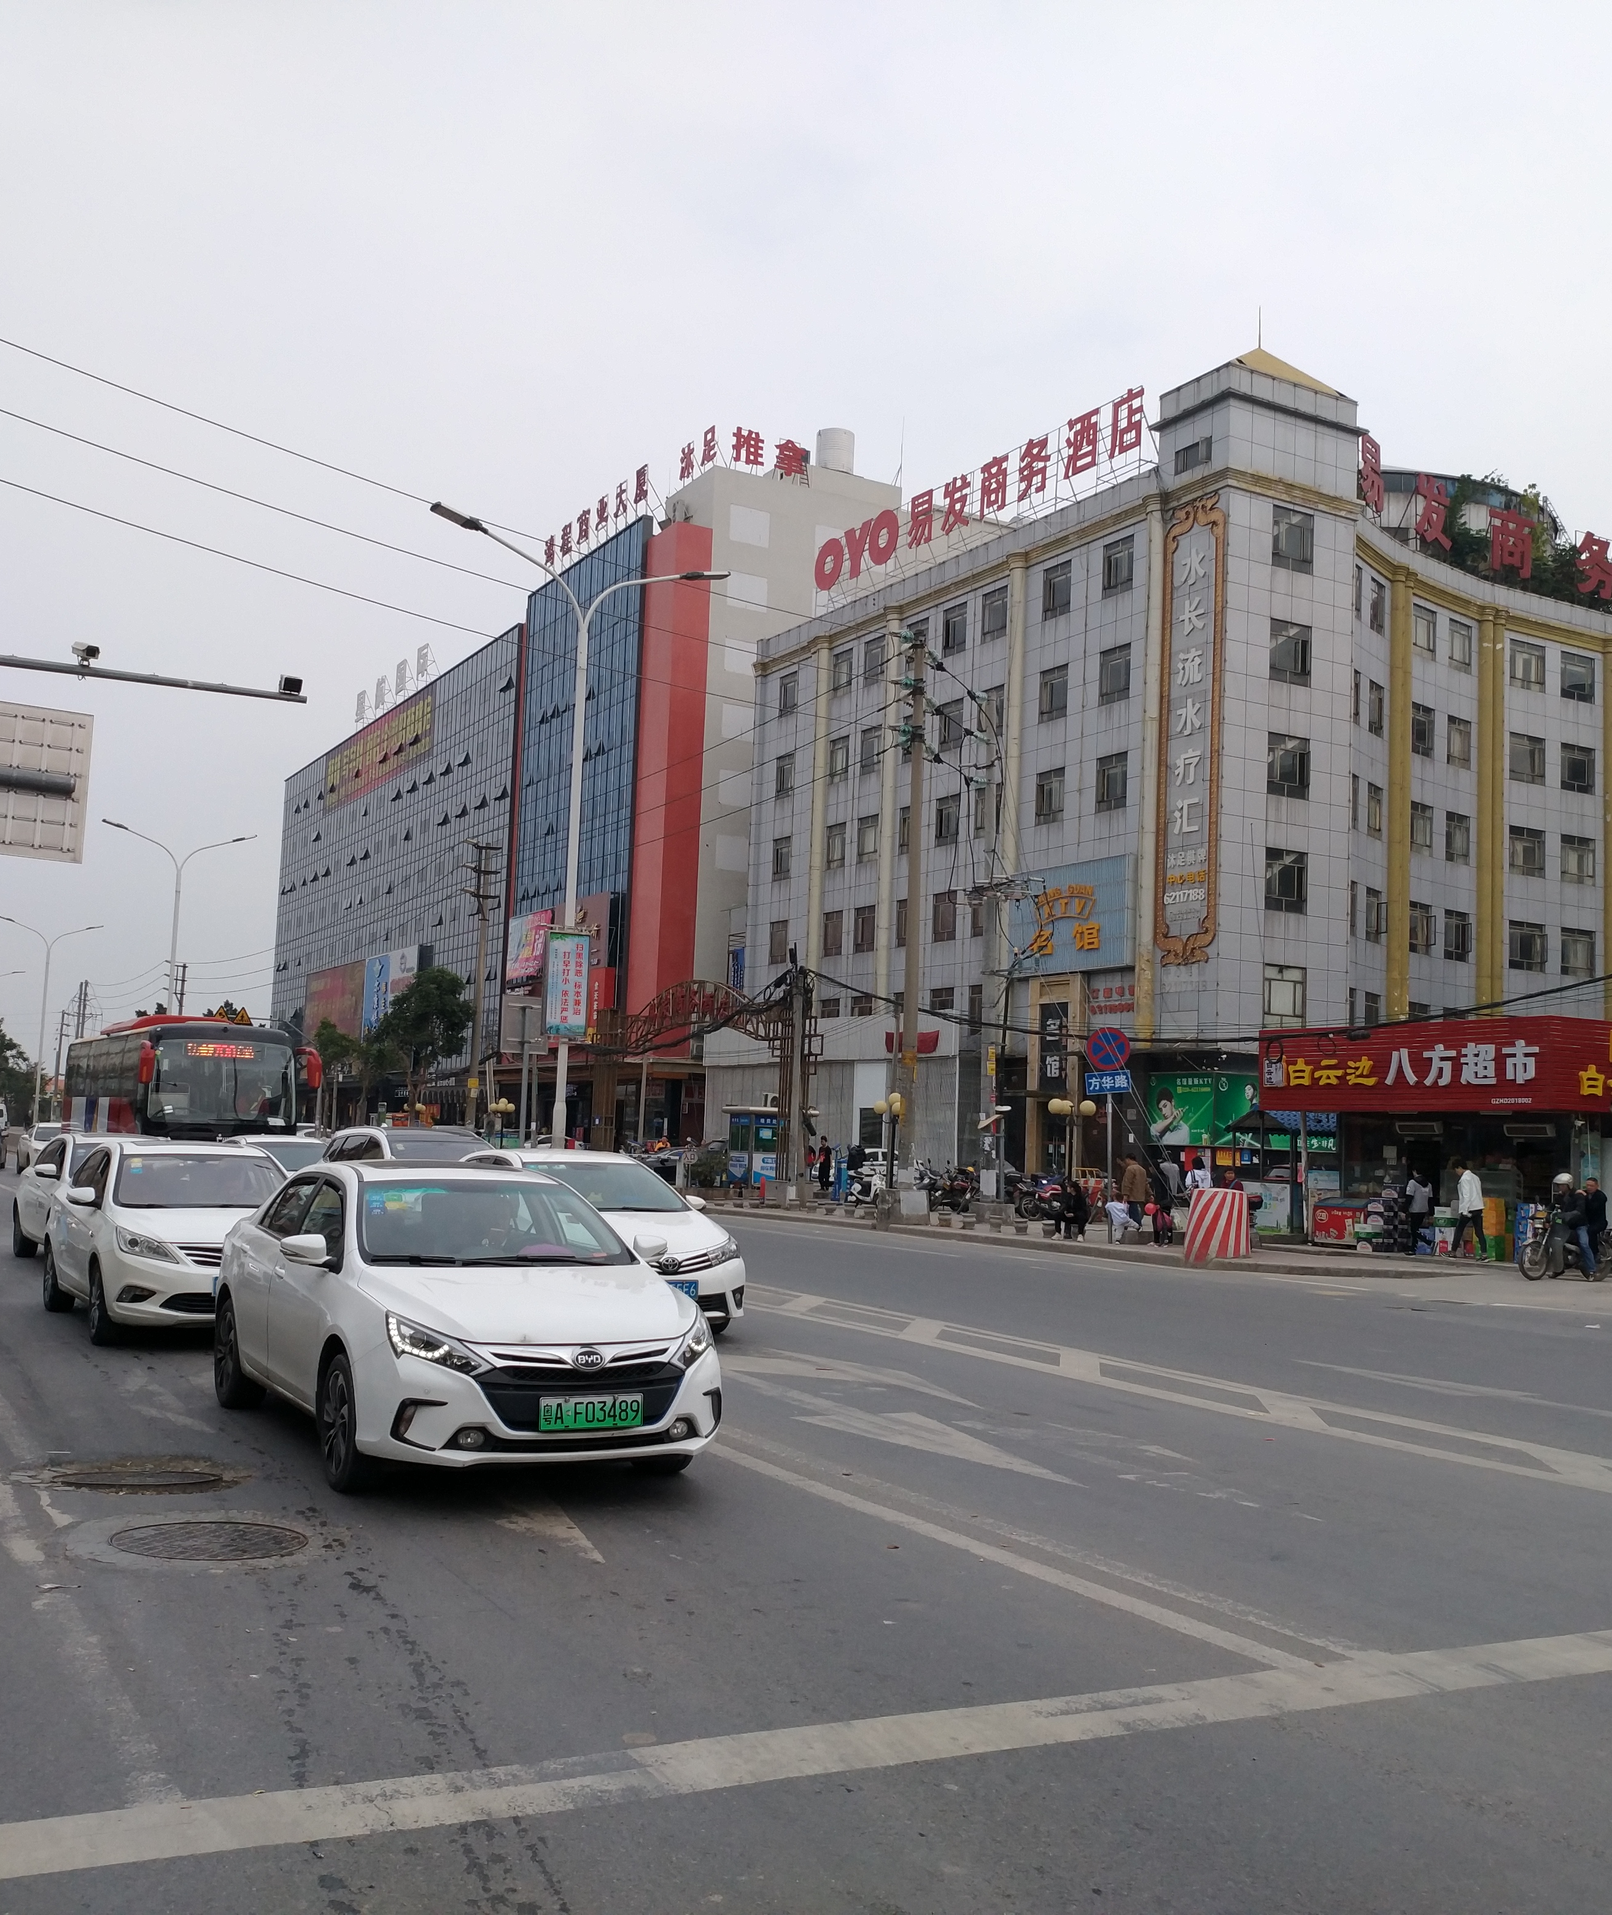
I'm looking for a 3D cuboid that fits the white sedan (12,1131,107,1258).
[{"bbox_3d":[-7.784,2.735,22.547,1.800,1.470,4.600,5,-6,-27],"label":"white sedan"}]

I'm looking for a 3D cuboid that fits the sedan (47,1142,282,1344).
[{"bbox_3d":[-5.014,2.269,16.318,1.820,1.490,4.620,5,-6,-27],"label":"sedan"}]

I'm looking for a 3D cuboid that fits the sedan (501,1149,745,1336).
[{"bbox_3d":[-2.129,2.495,17.834,1.780,1.480,4.620,5,-6,-27],"label":"sedan"}]

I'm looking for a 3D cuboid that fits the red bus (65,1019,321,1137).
[{"bbox_3d":[-12.228,3.065,38.090,2.600,3.380,10.600,5,-6,-27],"label":"red bus"}]

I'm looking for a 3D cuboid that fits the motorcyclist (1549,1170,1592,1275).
[{"bbox_3d":[11.547,4.025,30.100,0.700,1.600,0.600,4,-6,-20],"label":"motorcyclist"}]

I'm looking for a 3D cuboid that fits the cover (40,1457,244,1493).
[{"bbox_3d":[-3.078,2.409,9.269,0.880,0.040,0.880,5,-6,-27],"label":"cover"}]

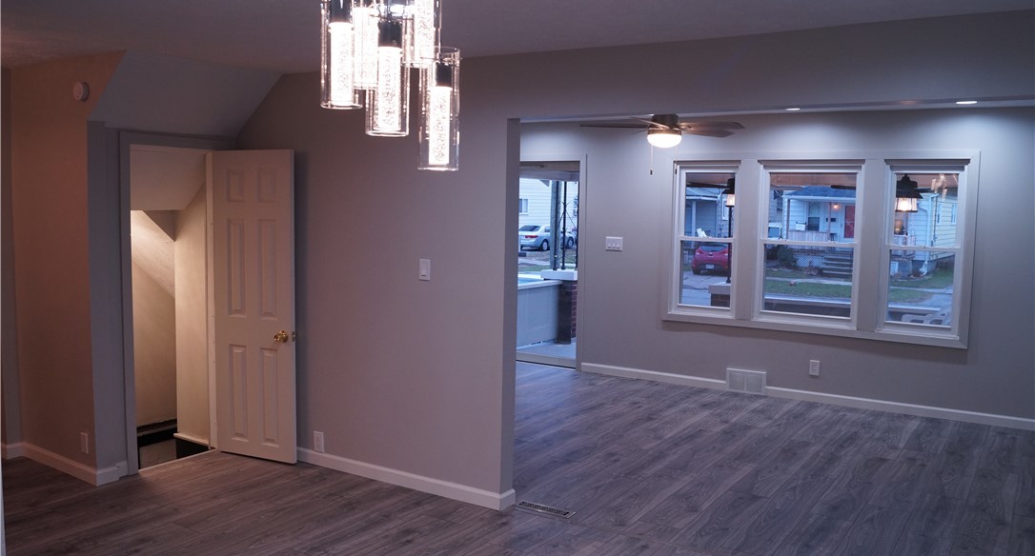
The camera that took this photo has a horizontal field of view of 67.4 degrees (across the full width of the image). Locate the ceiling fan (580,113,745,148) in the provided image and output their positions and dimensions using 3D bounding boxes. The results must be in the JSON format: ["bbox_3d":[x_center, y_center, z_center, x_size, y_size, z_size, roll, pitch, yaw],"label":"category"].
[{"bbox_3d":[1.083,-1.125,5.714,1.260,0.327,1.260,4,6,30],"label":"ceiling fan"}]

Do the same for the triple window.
[{"bbox_3d":[2.461,-0.289,6.593,2.445,1.513,0.100,4,6,30],"label":"triple window"}]

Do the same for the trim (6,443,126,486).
[{"bbox_3d":[-2.701,1.099,4.647,0.904,0.081,0.179,4,6,30],"label":"trim"}]

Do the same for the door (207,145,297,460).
[{"bbox_3d":[-1.622,0.175,4.794,0.589,1.910,0.040,3,6,21],"label":"door"}]

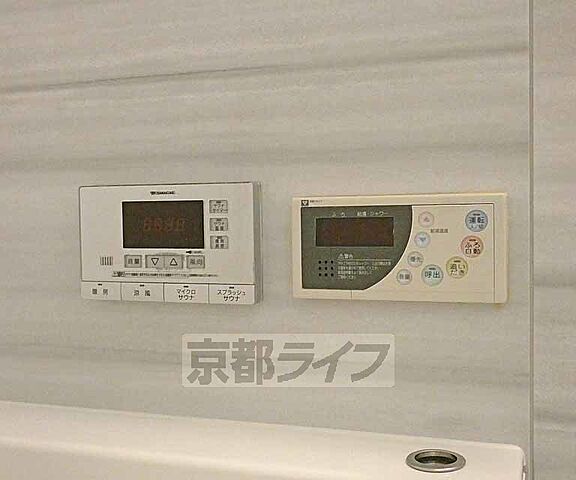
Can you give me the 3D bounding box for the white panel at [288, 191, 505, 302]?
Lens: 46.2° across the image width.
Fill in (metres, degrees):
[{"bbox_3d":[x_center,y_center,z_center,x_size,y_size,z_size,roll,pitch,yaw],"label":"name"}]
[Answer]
[{"bbox_3d":[0.105,0.007,0.654,0.203,0.101,0.023,0,1,17],"label":"white panel"}]

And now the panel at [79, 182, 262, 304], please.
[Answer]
[{"bbox_3d":[-0.126,0.004,0.722,0.201,0.122,0.025,0,1,17],"label":"panel"}]

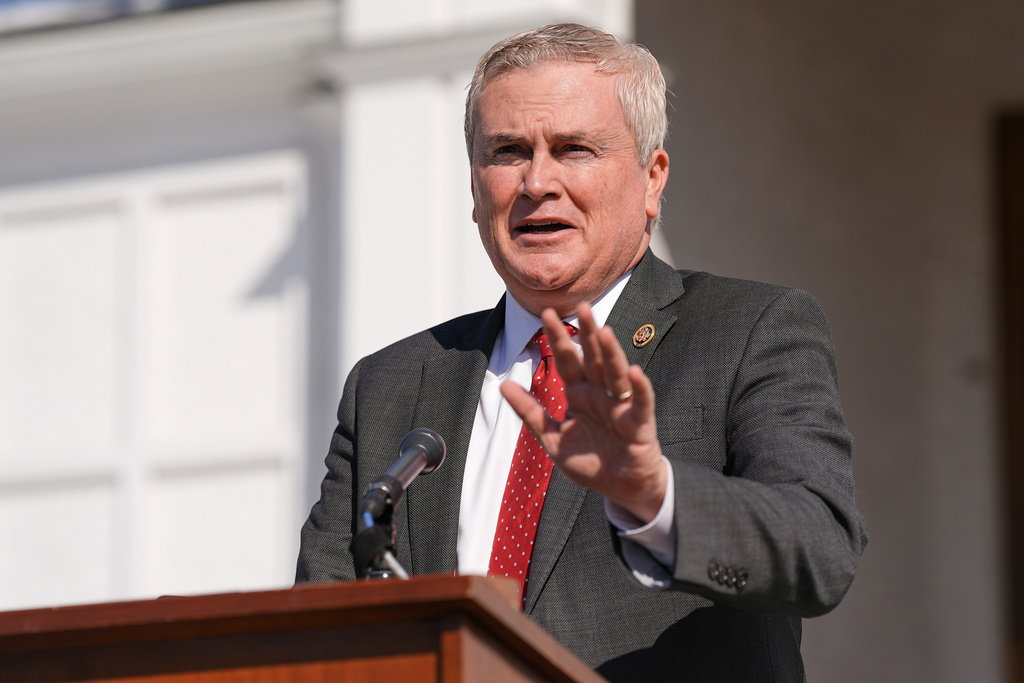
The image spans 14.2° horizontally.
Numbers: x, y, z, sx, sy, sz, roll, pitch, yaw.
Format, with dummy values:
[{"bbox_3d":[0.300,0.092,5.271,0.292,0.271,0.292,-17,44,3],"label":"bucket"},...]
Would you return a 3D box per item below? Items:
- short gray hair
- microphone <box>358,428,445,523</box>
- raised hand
[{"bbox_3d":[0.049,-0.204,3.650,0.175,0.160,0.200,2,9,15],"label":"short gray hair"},{"bbox_3d":[-0.091,0.111,3.330,0.038,0.038,0.150,3,20,16],"label":"microphone"},{"bbox_3d":[0.060,0.059,3.320,0.127,0.178,0.080,-10,16,14],"label":"raised hand"}]

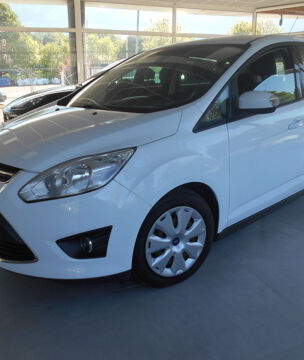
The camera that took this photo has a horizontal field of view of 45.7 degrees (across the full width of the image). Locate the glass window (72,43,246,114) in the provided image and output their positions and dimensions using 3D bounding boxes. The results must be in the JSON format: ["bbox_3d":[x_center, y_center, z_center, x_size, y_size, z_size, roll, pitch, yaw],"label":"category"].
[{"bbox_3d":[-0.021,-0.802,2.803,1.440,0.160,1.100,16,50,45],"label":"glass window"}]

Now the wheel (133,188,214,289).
[{"bbox_3d":[0.077,0.330,2.111,0.630,0.630,0.210,-10,18,-32],"label":"wheel"}]

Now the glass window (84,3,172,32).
[{"bbox_3d":[-0.533,-4.146,9.201,2.440,0.680,0.060,-7,17,-23],"label":"glass window"}]

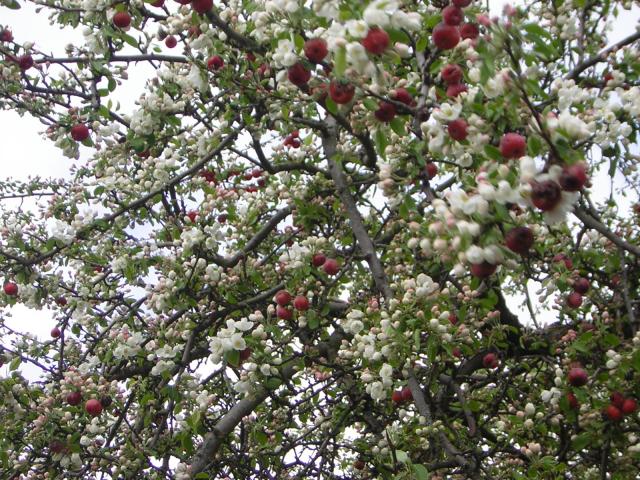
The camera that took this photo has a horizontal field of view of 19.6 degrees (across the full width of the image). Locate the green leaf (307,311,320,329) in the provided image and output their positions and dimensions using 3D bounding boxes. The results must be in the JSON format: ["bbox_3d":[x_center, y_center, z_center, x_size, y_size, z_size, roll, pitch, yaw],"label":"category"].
[{"bbox_3d":[-0.011,0.142,3.300,0.022,0.033,0.013,-7,-9,0],"label":"green leaf"}]

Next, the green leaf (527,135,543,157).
[{"bbox_3d":[0.220,-0.097,1.900,0.014,0.023,0.008,0,0,7],"label":"green leaf"}]

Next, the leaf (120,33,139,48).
[{"bbox_3d":[-0.268,-0.281,2.600,0.032,0.013,0.008,41,1,0],"label":"leaf"}]

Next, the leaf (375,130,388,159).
[{"bbox_3d":[0.085,-0.133,2.550,0.015,0.043,0.010,-16,-11,0],"label":"leaf"}]

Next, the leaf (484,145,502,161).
[{"bbox_3d":[0.192,-0.097,2.050,0.024,0.013,0.009,37,0,6],"label":"leaf"}]

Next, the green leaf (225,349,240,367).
[{"bbox_3d":[-0.155,0.206,3.300,0.025,0.034,0.014,-9,-11,0],"label":"green leaf"}]

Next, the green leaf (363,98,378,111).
[{"bbox_3d":[0.069,-0.183,2.500,0.025,0.015,0.010,26,0,6],"label":"green leaf"}]

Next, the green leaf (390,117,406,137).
[{"bbox_3d":[0.107,-0.152,2.500,0.018,0.030,0.011,-38,-9,0],"label":"green leaf"}]

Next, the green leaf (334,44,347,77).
[{"bbox_3d":[0.022,-0.195,2.000,0.012,0.037,0.009,-3,-14,0],"label":"green leaf"}]

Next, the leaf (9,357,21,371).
[{"bbox_3d":[-0.495,0.200,3.000,0.015,0.026,0.008,30,0,-6],"label":"leaf"}]

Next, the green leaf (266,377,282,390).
[{"bbox_3d":[-0.070,0.222,2.850,0.025,0.018,0.008,-30,-3,0],"label":"green leaf"}]

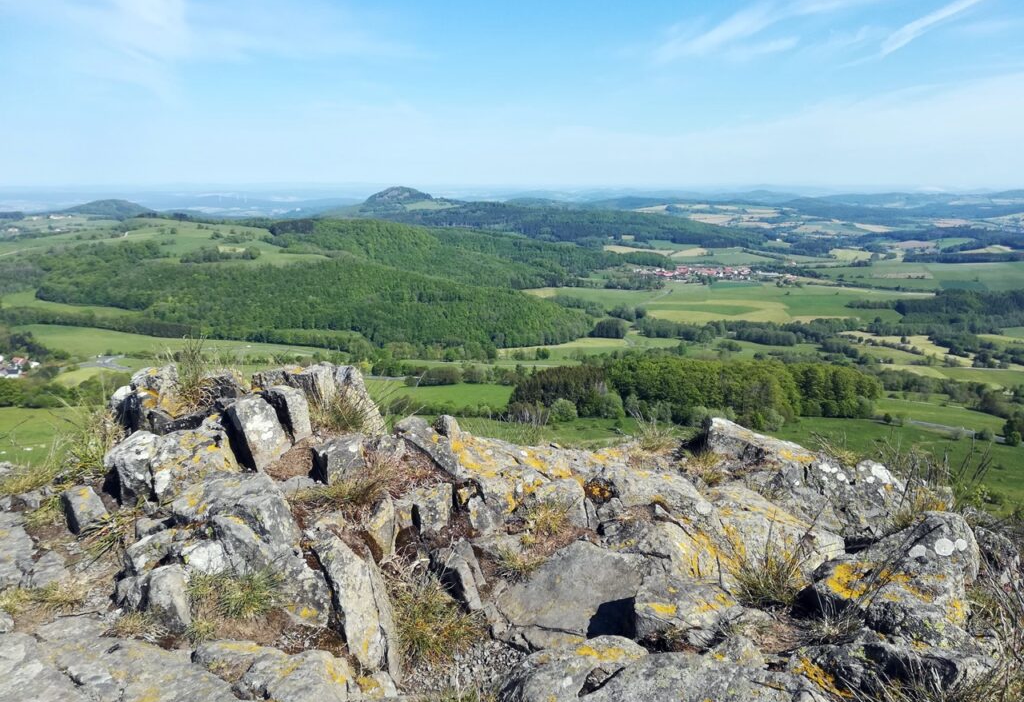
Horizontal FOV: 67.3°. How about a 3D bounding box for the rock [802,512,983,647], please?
[{"bbox_3d":[1.284,0.777,2.680,0.501,0.331,0.420,1,13,6],"label":"rock"}]

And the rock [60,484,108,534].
[{"bbox_3d":[-2.001,0.737,3.600,0.210,0.200,0.180,-7,14,-29],"label":"rock"}]

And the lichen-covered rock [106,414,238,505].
[{"bbox_3d":[-1.524,0.481,3.500,0.524,0.307,0.400,-2,13,-8],"label":"lichen-covered rock"}]

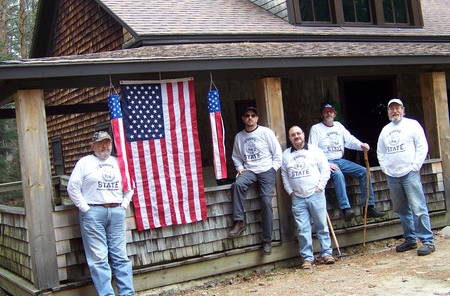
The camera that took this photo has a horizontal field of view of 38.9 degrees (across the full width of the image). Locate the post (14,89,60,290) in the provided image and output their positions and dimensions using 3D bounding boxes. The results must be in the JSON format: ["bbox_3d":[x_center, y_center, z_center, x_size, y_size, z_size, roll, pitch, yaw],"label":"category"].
[{"bbox_3d":[-1.881,0.421,6.393,0.210,1.990,0.210,-6,0,-30],"label":"post"}]

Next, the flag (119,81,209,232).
[{"bbox_3d":[-0.640,0.054,6.850,0.890,1.550,0.060,-6,0,-30],"label":"flag"}]

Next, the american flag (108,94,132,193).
[{"bbox_3d":[-1.077,-0.052,6.602,0.130,1.000,0.120,-6,0,-30],"label":"american flag"}]

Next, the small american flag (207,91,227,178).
[{"bbox_3d":[-0.090,-0.147,7.183,0.120,1.000,0.120,-6,0,0],"label":"small american flag"}]

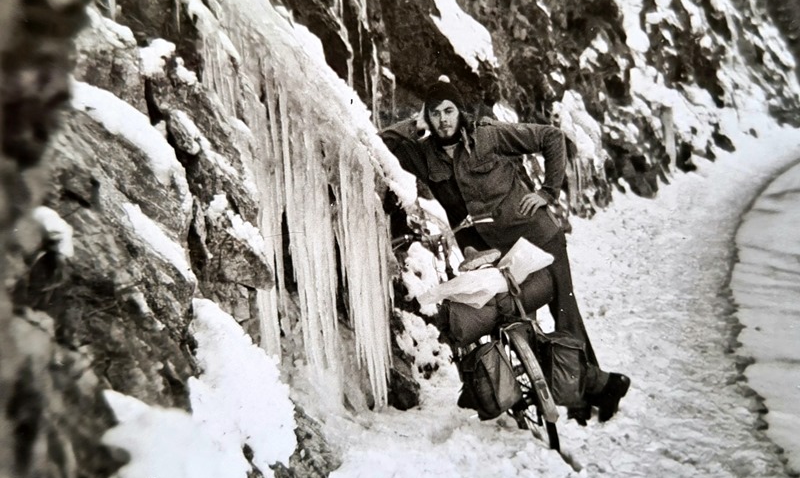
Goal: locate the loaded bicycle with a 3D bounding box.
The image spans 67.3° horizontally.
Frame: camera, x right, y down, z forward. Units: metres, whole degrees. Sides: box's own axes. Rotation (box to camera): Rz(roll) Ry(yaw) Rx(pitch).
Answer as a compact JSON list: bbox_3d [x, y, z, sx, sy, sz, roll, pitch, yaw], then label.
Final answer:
[{"bbox_3d":[0.460,0.475,3.220,0.620,1.050,1.760,-21,9,-6],"label":"loaded bicycle"}]

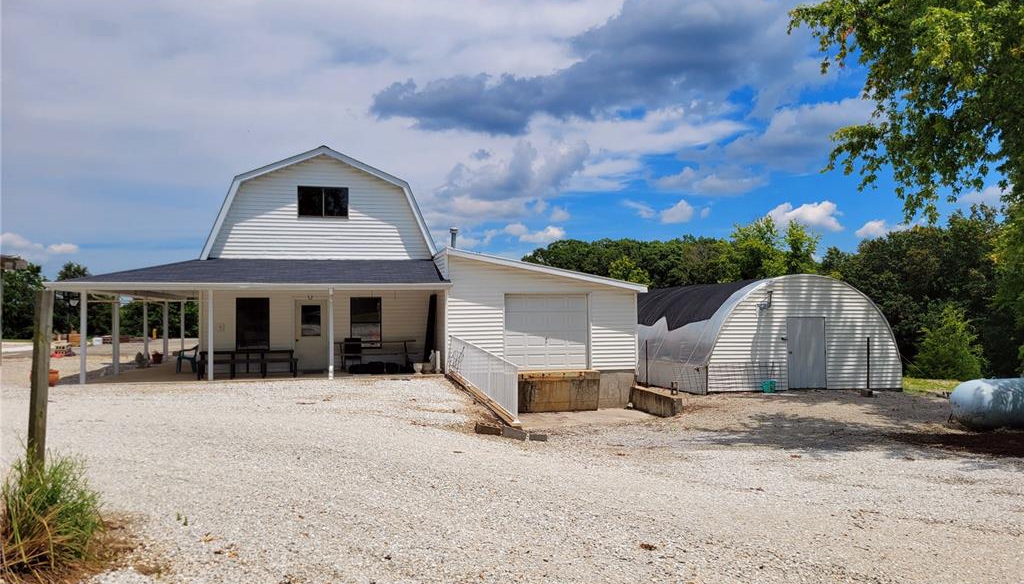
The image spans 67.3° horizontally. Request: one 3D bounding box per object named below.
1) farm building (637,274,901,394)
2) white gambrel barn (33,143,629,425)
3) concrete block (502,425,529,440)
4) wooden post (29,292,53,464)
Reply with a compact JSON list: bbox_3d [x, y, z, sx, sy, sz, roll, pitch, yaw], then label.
[{"bbox_3d":[6.770,1.427,28.787,6.323,3.335,13.939,0,-2,-14],"label":"farm building"},{"bbox_3d":[-5.214,-0.310,26.527,15.234,7.517,14.935,0,-2,-14],"label":"white gambrel barn"},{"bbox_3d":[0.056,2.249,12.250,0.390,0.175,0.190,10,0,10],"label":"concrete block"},{"bbox_3d":[-3.929,0.895,6.400,0.092,1.820,0.092,1,-2,33],"label":"wooden post"}]

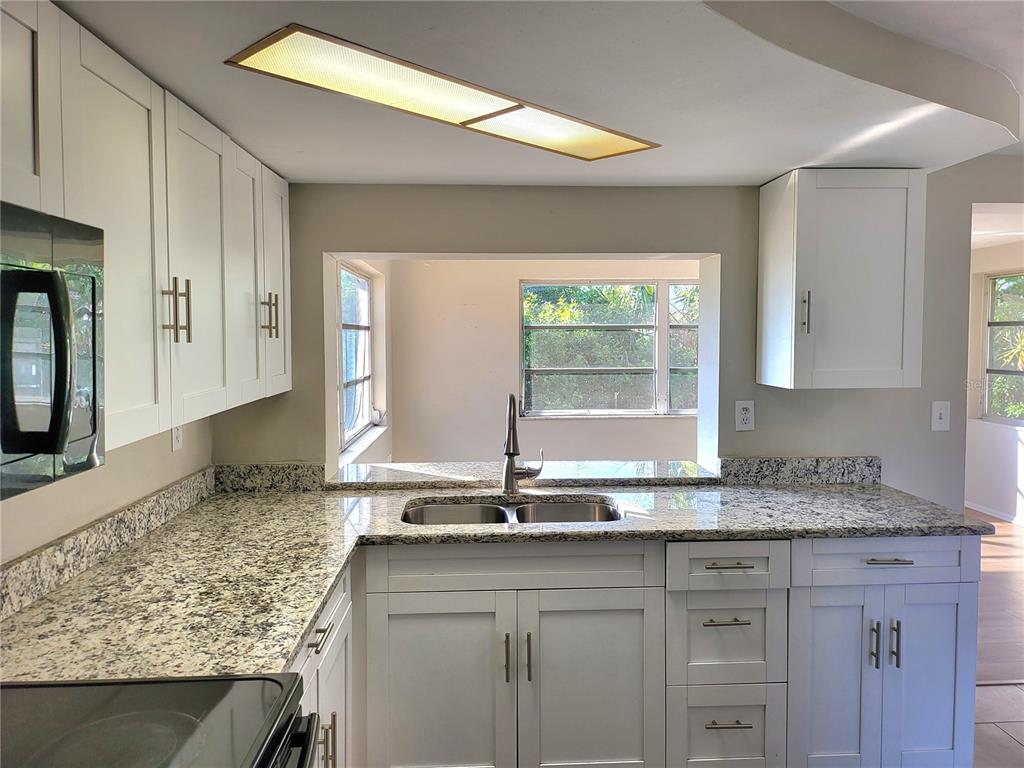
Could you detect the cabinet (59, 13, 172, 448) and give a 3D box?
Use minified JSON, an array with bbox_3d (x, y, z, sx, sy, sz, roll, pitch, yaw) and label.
[{"bbox_3d":[-0.922,-0.260,1.399,0.322,0.750,0.388,0,4,-2],"label":"cabinet"}]

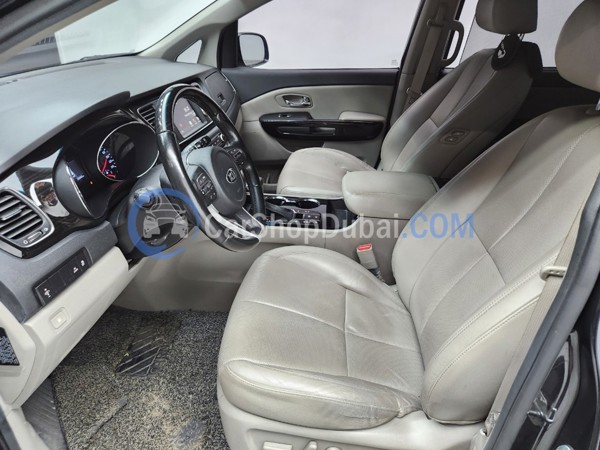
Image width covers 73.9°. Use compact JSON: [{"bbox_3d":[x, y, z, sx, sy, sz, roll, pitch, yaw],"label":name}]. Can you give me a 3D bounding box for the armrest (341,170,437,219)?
[{"bbox_3d":[0.280,-0.097,1.234,0.295,0.080,0.225,3,26,7],"label":"armrest"}]

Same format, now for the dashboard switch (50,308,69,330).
[{"bbox_3d":[-0.437,0.171,0.721,0.011,0.024,0.031,-3,28,15],"label":"dashboard switch"}]

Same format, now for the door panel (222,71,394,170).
[{"bbox_3d":[-0.008,-0.508,2.015,0.920,0.500,0.130,2,30,3],"label":"door panel"}]

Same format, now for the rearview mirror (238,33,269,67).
[{"bbox_3d":[-0.263,-0.929,2.117,0.110,0.175,0.220,18,34,29],"label":"rearview mirror"}]

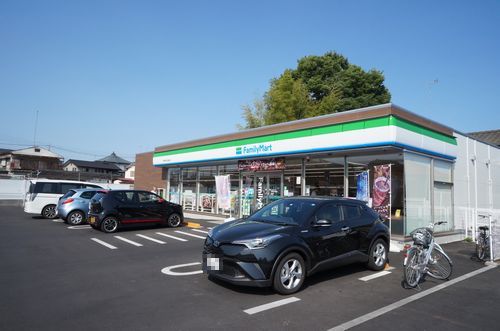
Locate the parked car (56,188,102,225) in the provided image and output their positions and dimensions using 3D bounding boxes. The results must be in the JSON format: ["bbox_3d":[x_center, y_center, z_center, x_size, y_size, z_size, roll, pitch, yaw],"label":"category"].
[{"bbox_3d":[-6.396,1.749,14.764,3.890,1.475,1.695,5,-5,-41],"label":"parked car"}]

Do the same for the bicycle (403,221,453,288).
[{"bbox_3d":[3.236,1.600,6.116,1.750,1.070,0.570,5,-5,-37],"label":"bicycle"}]

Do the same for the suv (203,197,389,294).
[{"bbox_3d":[1.053,1.340,6.649,4.360,1.550,1.795,5,-5,-40],"label":"suv"}]

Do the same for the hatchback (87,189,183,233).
[{"bbox_3d":[-4.222,1.652,12.737,3.395,1.500,1.475,5,-5,-42],"label":"hatchback"}]

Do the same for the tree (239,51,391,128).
[{"bbox_3d":[6.206,-3.000,32.000,14.000,14.600,13.000,2,-5,0],"label":"tree"}]

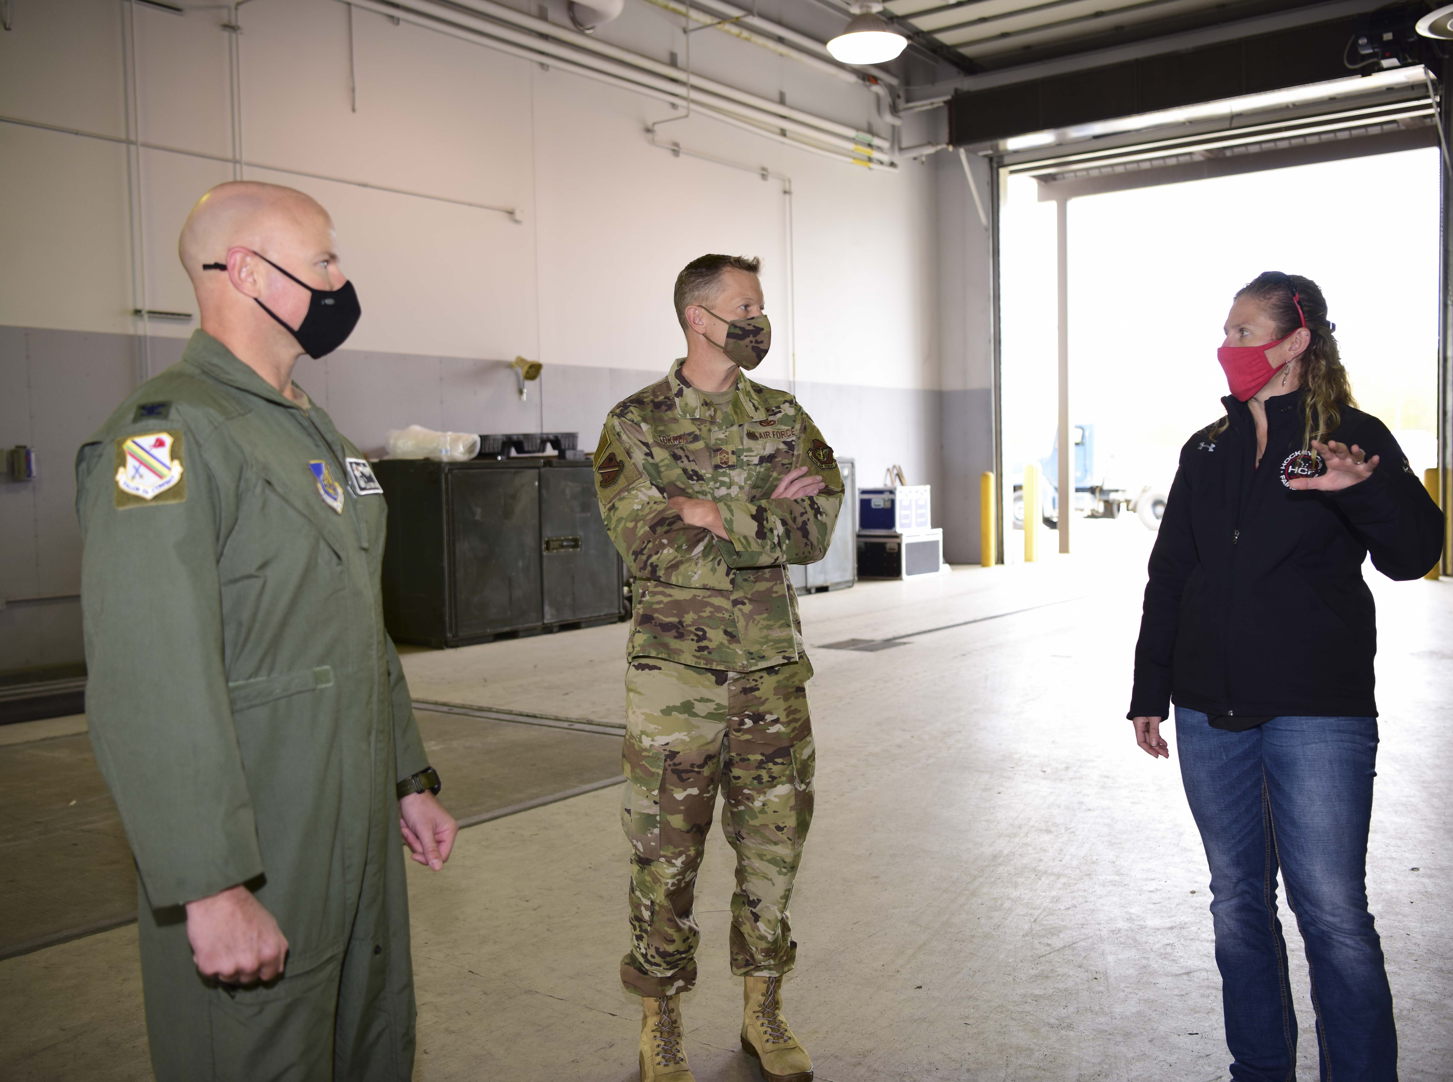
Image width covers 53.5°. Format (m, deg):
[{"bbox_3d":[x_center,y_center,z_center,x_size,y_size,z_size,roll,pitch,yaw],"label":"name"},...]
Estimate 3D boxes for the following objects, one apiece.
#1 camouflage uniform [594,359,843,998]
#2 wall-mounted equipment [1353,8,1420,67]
[{"bbox_3d":[-0.018,0.293,3.130,0.540,1.360,0.360,-1,3,-7],"label":"camouflage uniform"},{"bbox_3d":[7.081,-5.398,15.451,0.600,0.430,0.380,1,3,37],"label":"wall-mounted equipment"}]

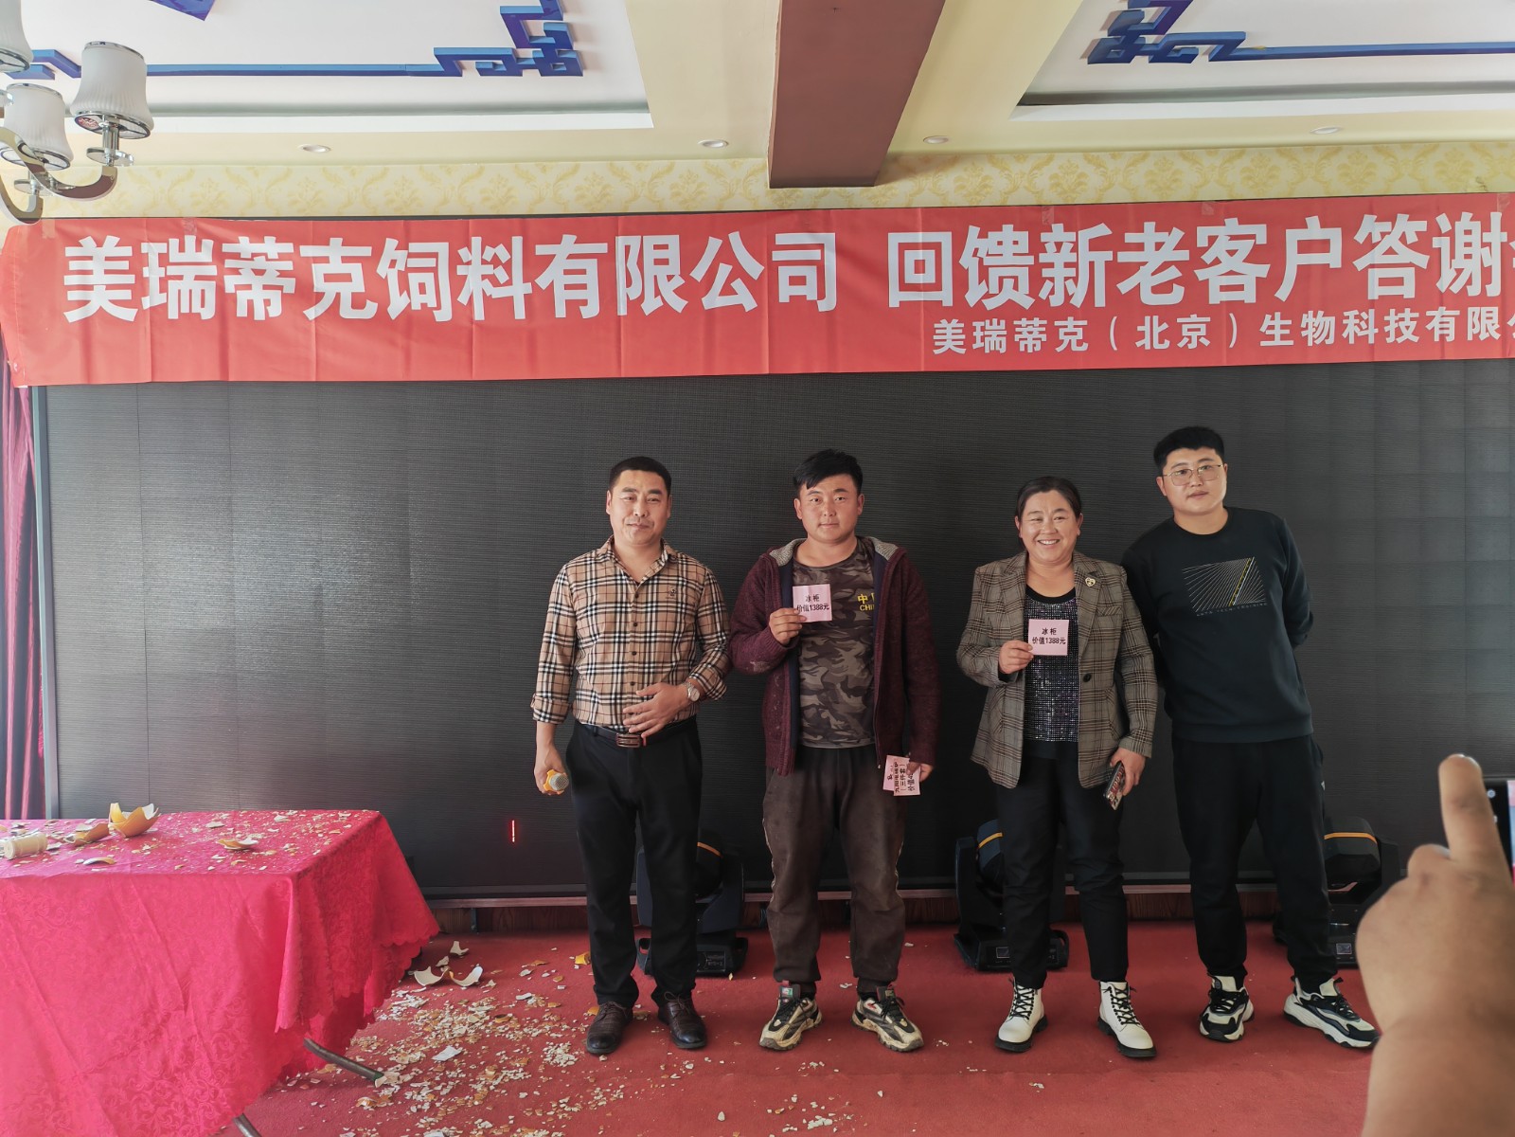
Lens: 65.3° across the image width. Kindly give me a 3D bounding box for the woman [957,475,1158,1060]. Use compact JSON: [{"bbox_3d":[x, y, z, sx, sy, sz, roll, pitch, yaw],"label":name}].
[{"bbox_3d":[0.858,0.534,3.380,0.560,1.590,0.380,-1,2,7],"label":"woman"}]

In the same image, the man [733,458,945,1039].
[{"bbox_3d":[0.227,0.499,3.430,0.580,1.680,0.390,-1,2,1],"label":"man"}]

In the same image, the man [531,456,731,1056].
[{"bbox_3d":[-0.368,0.514,3.450,0.560,1.670,0.350,-1,2,3],"label":"man"}]

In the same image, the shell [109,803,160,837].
[{"bbox_3d":[-1.532,0.614,2.900,0.122,0.072,0.105,-2,2,-27],"label":"shell"}]

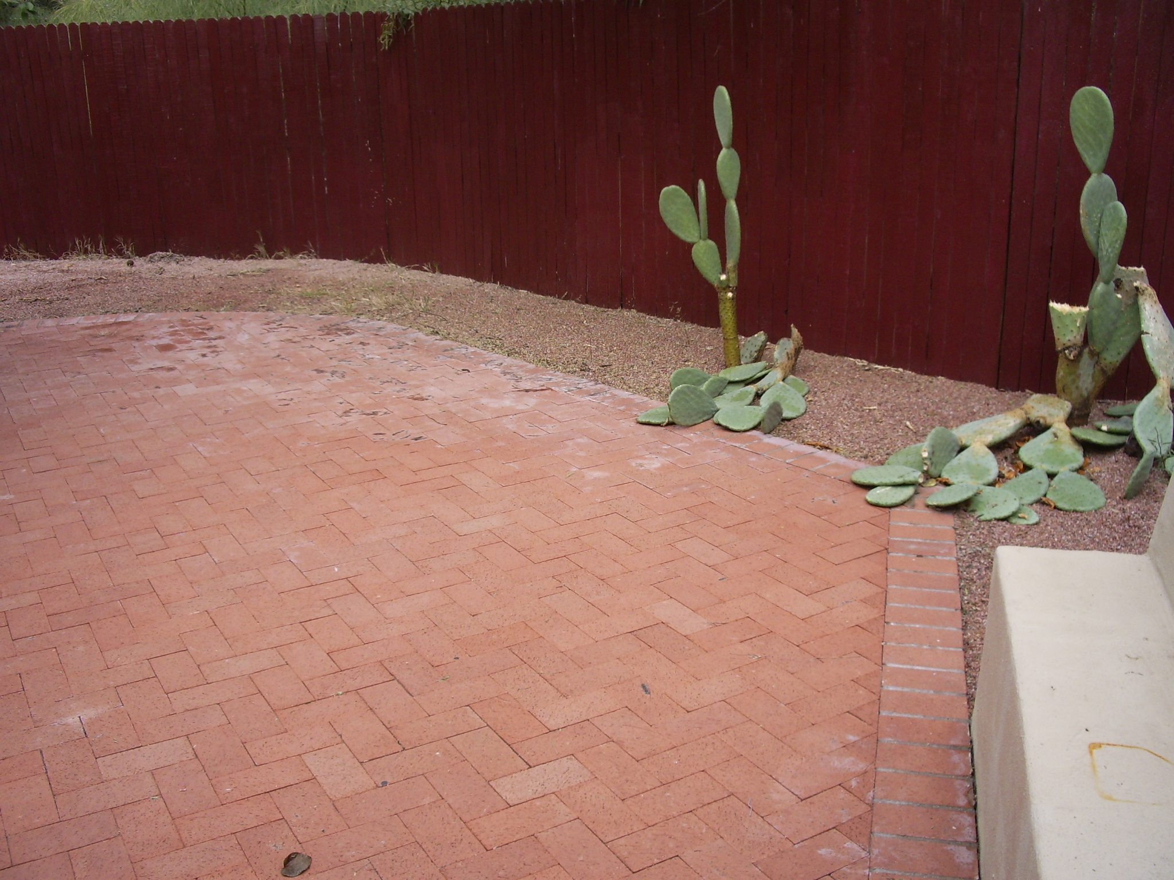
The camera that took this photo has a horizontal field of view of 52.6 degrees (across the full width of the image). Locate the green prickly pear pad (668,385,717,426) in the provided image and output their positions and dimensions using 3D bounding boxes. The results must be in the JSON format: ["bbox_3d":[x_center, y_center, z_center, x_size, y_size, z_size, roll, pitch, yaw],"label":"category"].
[{"bbox_3d":[0.424,-0.136,4.709,0.200,0.170,0.040,2,-6,5],"label":"green prickly pear pad"}]

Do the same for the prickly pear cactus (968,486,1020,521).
[{"bbox_3d":[1.296,0.203,3.782,0.170,0.035,0.230,6,22,21],"label":"prickly pear cactus"}]

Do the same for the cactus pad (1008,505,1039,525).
[{"bbox_3d":[1.381,0.235,3.749,0.110,0.030,0.140,-14,22,-33],"label":"cactus pad"}]

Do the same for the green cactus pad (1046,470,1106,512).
[{"bbox_3d":[1.593,0.173,3.863,0.195,0.060,0.230,-5,18,-12],"label":"green cactus pad"}]

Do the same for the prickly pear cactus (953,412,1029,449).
[{"bbox_3d":[1.471,-0.038,4.322,0.290,0.050,0.120,-20,23,-12],"label":"prickly pear cactus"}]

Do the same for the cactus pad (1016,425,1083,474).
[{"bbox_3d":[1.613,0.032,4.120,0.210,0.040,0.250,7,40,23],"label":"cactus pad"}]

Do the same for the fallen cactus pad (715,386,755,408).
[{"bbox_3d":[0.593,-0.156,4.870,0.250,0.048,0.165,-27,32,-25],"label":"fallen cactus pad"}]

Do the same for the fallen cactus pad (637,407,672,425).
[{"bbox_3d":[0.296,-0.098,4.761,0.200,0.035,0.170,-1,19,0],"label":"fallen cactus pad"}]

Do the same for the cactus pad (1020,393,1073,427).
[{"bbox_3d":[1.771,-0.112,4.566,0.195,0.120,0.130,-1,18,0],"label":"cactus pad"}]

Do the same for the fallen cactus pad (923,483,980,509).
[{"bbox_3d":[1.193,0.181,3.874,0.155,0.042,0.245,2,17,41],"label":"fallen cactus pad"}]

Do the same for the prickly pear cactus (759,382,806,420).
[{"bbox_3d":[0.796,-0.158,4.812,0.180,0.035,0.240,-1,39,0],"label":"prickly pear cactus"}]

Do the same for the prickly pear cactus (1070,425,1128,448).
[{"bbox_3d":[1.893,-0.004,4.395,0.225,0.050,0.140,7,20,24],"label":"prickly pear cactus"}]

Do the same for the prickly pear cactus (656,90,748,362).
[{"bbox_3d":[0.505,-0.919,5.268,0.350,1.280,0.220,-1,18,0],"label":"prickly pear cactus"}]

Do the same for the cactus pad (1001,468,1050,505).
[{"bbox_3d":[1.438,0.162,3.888,0.220,0.060,0.145,-16,23,-38],"label":"cactus pad"}]

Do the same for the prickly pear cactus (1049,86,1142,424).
[{"bbox_3d":[1.912,-0.659,4.471,0.350,1.300,0.270,-1,18,0],"label":"prickly pear cactus"}]

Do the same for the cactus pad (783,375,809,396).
[{"bbox_3d":[0.904,-0.240,5.155,0.125,0.045,0.190,-5,18,-11],"label":"cactus pad"}]

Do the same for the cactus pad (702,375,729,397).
[{"bbox_3d":[0.526,-0.214,4.937,0.150,0.100,0.035,-36,-18,-3],"label":"cactus pad"}]

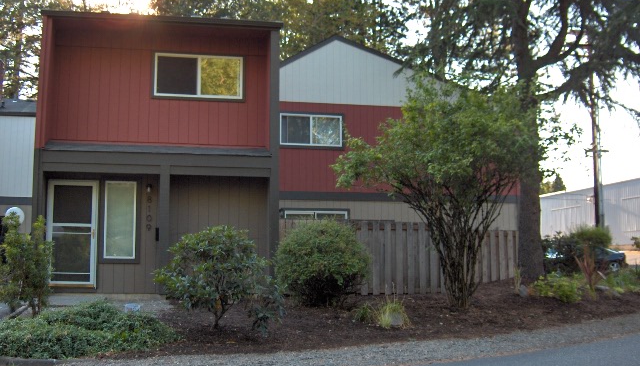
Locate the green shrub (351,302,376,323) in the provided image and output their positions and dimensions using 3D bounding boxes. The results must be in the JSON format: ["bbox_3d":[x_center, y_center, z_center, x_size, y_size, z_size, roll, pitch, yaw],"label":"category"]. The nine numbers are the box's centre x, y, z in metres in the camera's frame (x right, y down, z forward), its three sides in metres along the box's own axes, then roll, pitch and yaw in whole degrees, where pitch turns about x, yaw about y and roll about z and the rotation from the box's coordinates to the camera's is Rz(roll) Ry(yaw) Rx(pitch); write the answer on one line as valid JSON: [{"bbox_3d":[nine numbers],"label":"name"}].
[{"bbox_3d":[0.742,2.209,12.300,0.444,0.375,0.420,0,-6,0],"label":"green shrub"}]

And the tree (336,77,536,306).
[{"bbox_3d":[2.329,0.215,14.800,4.146,4.679,3.800,0,-6,0],"label":"tree"}]

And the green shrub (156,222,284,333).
[{"bbox_3d":[-1.561,1.514,11.200,2.019,1.657,1.800,0,-6,0],"label":"green shrub"}]

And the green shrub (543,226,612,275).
[{"bbox_3d":[7.349,1.919,20.500,2.047,1.421,1.800,0,-6,0],"label":"green shrub"}]

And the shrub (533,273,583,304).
[{"bbox_3d":[5.500,2.443,16.700,1.158,0.695,1.000,0,-6,0],"label":"shrub"}]

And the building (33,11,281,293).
[{"bbox_3d":[-3.653,-0.189,16.971,4.464,5.265,7.000,1,-6,-11],"label":"building"}]

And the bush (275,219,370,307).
[{"bbox_3d":[0.047,1.507,13.500,1.797,1.598,1.700,0,-6,0],"label":"bush"}]

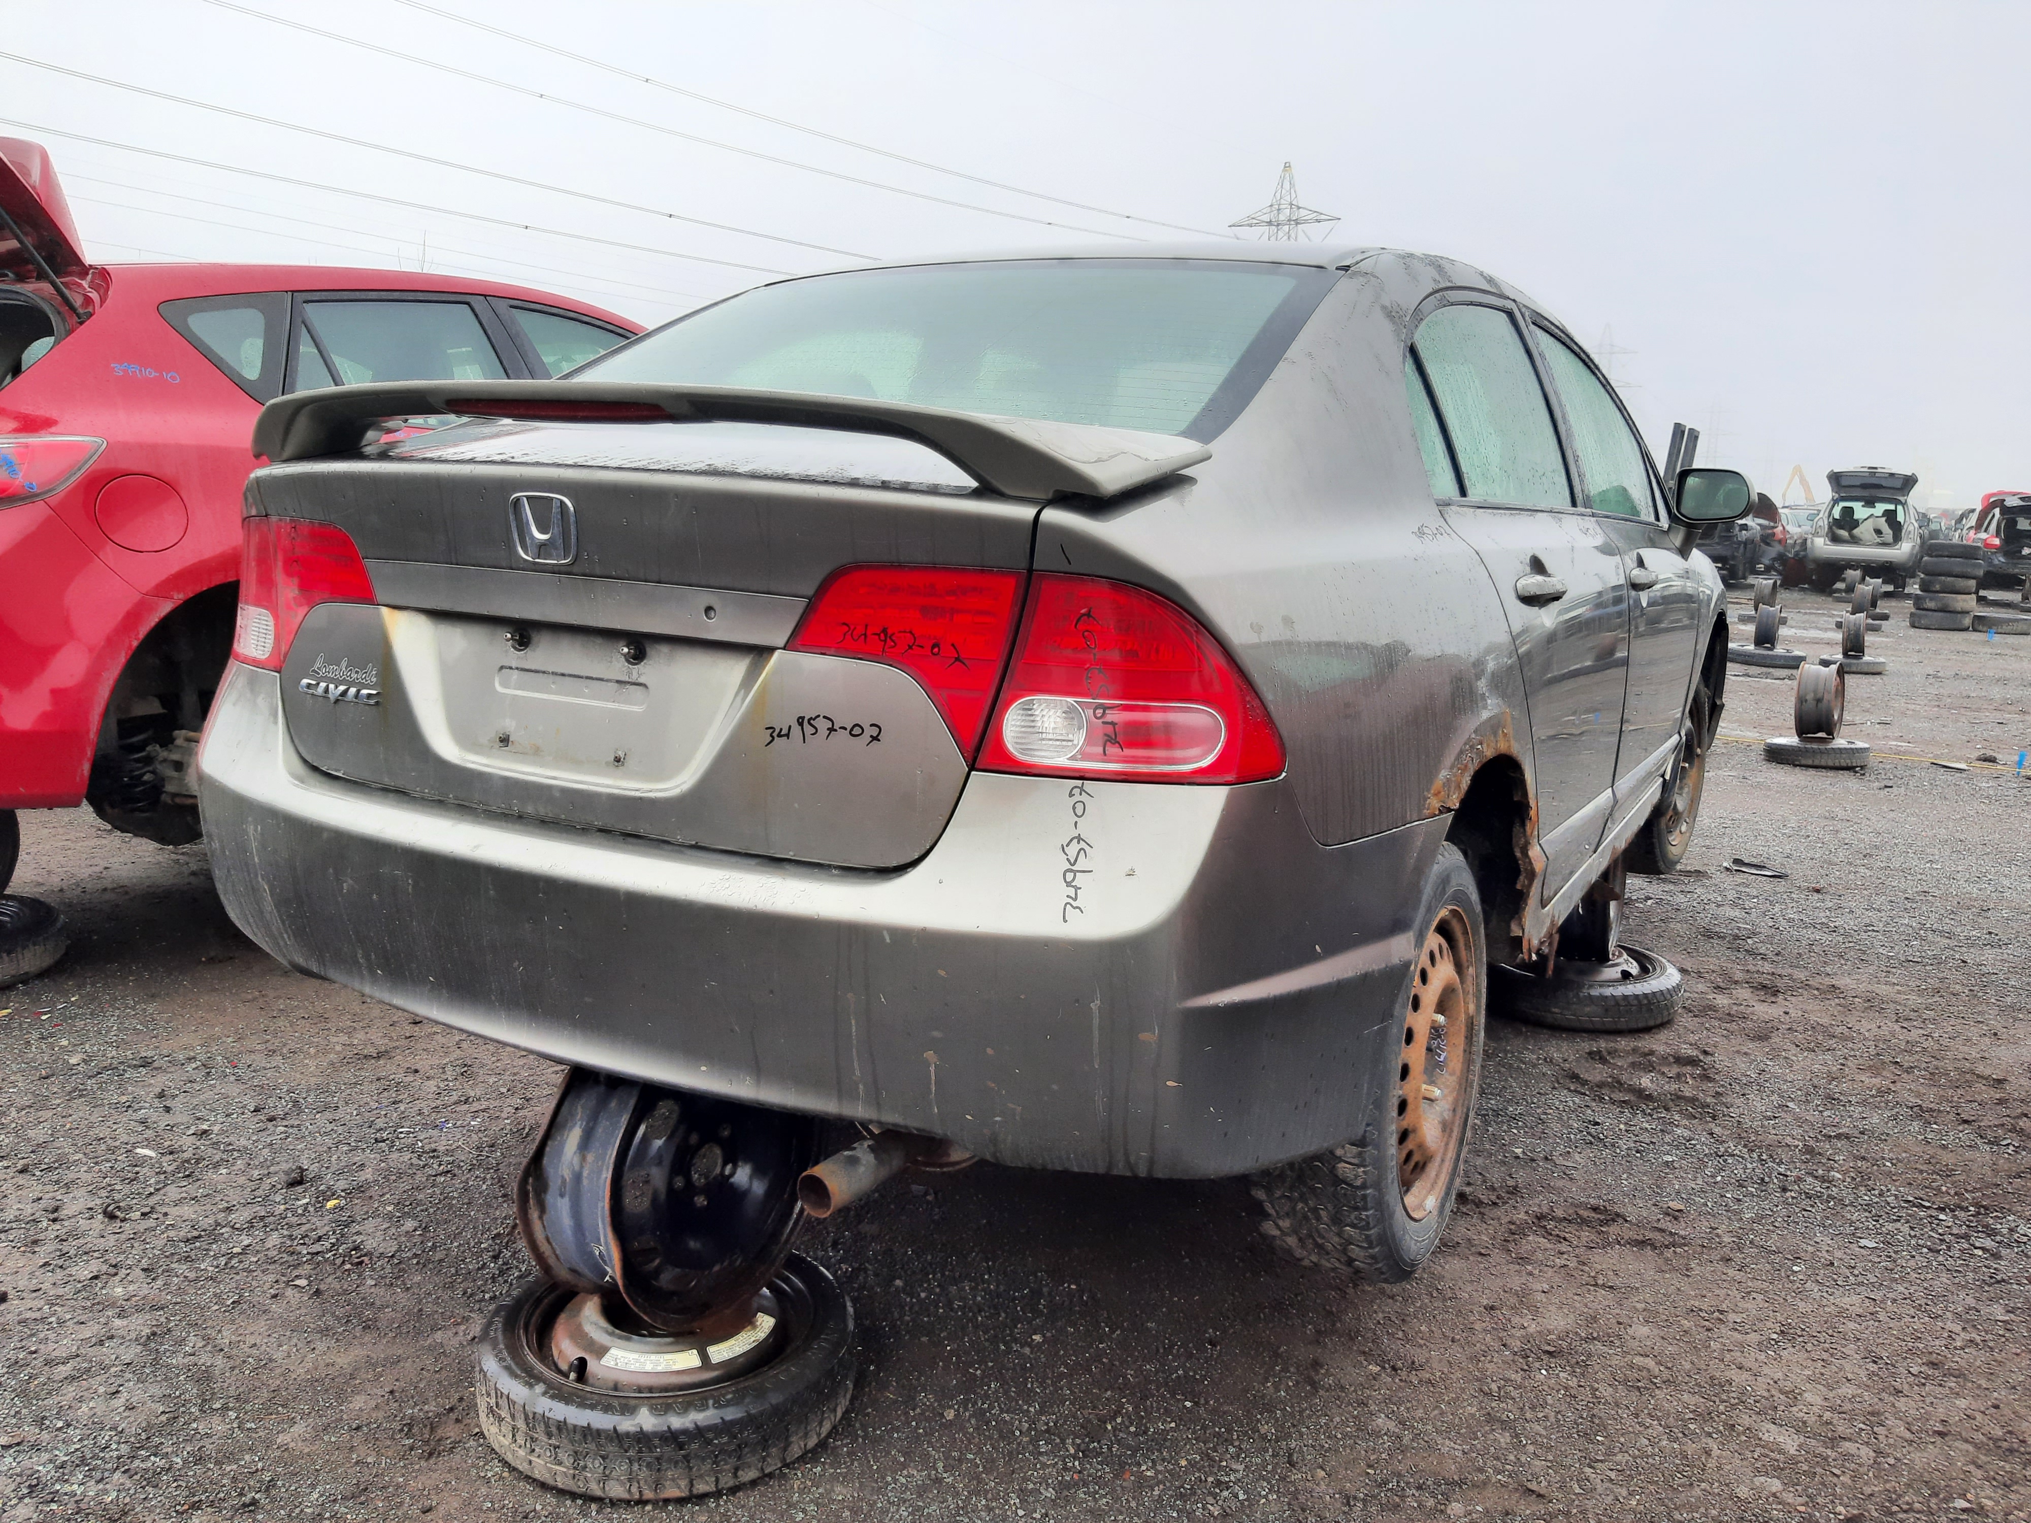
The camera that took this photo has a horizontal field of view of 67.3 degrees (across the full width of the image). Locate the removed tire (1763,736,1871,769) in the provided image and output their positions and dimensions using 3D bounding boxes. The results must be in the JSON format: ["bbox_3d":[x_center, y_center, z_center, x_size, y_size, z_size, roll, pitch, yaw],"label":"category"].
[{"bbox_3d":[4.554,-0.055,8.674,0.545,0.117,0.545,1,9,0],"label":"removed tire"}]

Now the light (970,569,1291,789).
[{"bbox_3d":[0.112,-0.084,1.484,0.267,0.208,0.183,8,12,29],"label":"light"}]

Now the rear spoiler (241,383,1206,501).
[{"bbox_3d":[-0.437,-0.386,1.785,1.310,0.108,0.315,8,12,29],"label":"rear spoiler"}]

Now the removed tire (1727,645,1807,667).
[{"bbox_3d":[7.252,-1.016,14.750,0.700,0.160,0.700,1,9,0],"label":"removed tire"}]

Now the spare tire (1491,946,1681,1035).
[{"bbox_3d":[1.525,0.603,4.188,0.565,0.122,0.565,1,9,0],"label":"spare tire"}]

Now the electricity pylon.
[{"bbox_3d":[41.630,-68.947,242.780,19.000,50.000,8.000,9,13,32],"label":"electricity pylon"}]

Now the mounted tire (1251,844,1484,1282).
[{"bbox_3d":[0.509,0.408,2.158,0.205,0.625,0.625,8,12,29],"label":"mounted tire"}]

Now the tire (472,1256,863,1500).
[{"bbox_3d":[-0.508,0.873,2.252,0.550,0.128,0.550,1,9,0],"label":"tire"}]

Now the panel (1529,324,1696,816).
[{"bbox_3d":[1.296,-0.390,3.350,0.260,1.050,1.170,8,11,29],"label":"panel"}]

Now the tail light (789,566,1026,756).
[{"bbox_3d":[-0.105,-0.105,1.529,0.265,0.209,0.085,8,12,29],"label":"tail light"}]

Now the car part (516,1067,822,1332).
[{"bbox_3d":[-0.500,0.592,2.215,0.170,0.415,0.415,-3,6,30],"label":"car part"}]

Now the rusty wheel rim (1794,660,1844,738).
[{"bbox_3d":[4.375,-0.335,8.300,0.185,0.415,0.415,9,13,34],"label":"rusty wheel rim"}]

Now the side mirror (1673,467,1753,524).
[{"bbox_3d":[1.636,-0.621,3.573,0.180,0.135,0.110,8,11,29],"label":"side mirror"}]

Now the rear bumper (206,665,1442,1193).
[{"bbox_3d":[-0.404,0.116,1.971,1.740,0.419,0.690,8,12,29],"label":"rear bumper"}]

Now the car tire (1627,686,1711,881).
[{"bbox_3d":[1.835,0.002,4.389,0.205,0.630,0.630,9,12,34],"label":"car tire"}]

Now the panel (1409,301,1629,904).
[{"bbox_3d":[0.772,-0.258,2.462,0.270,1.050,1.120,8,11,29],"label":"panel"}]

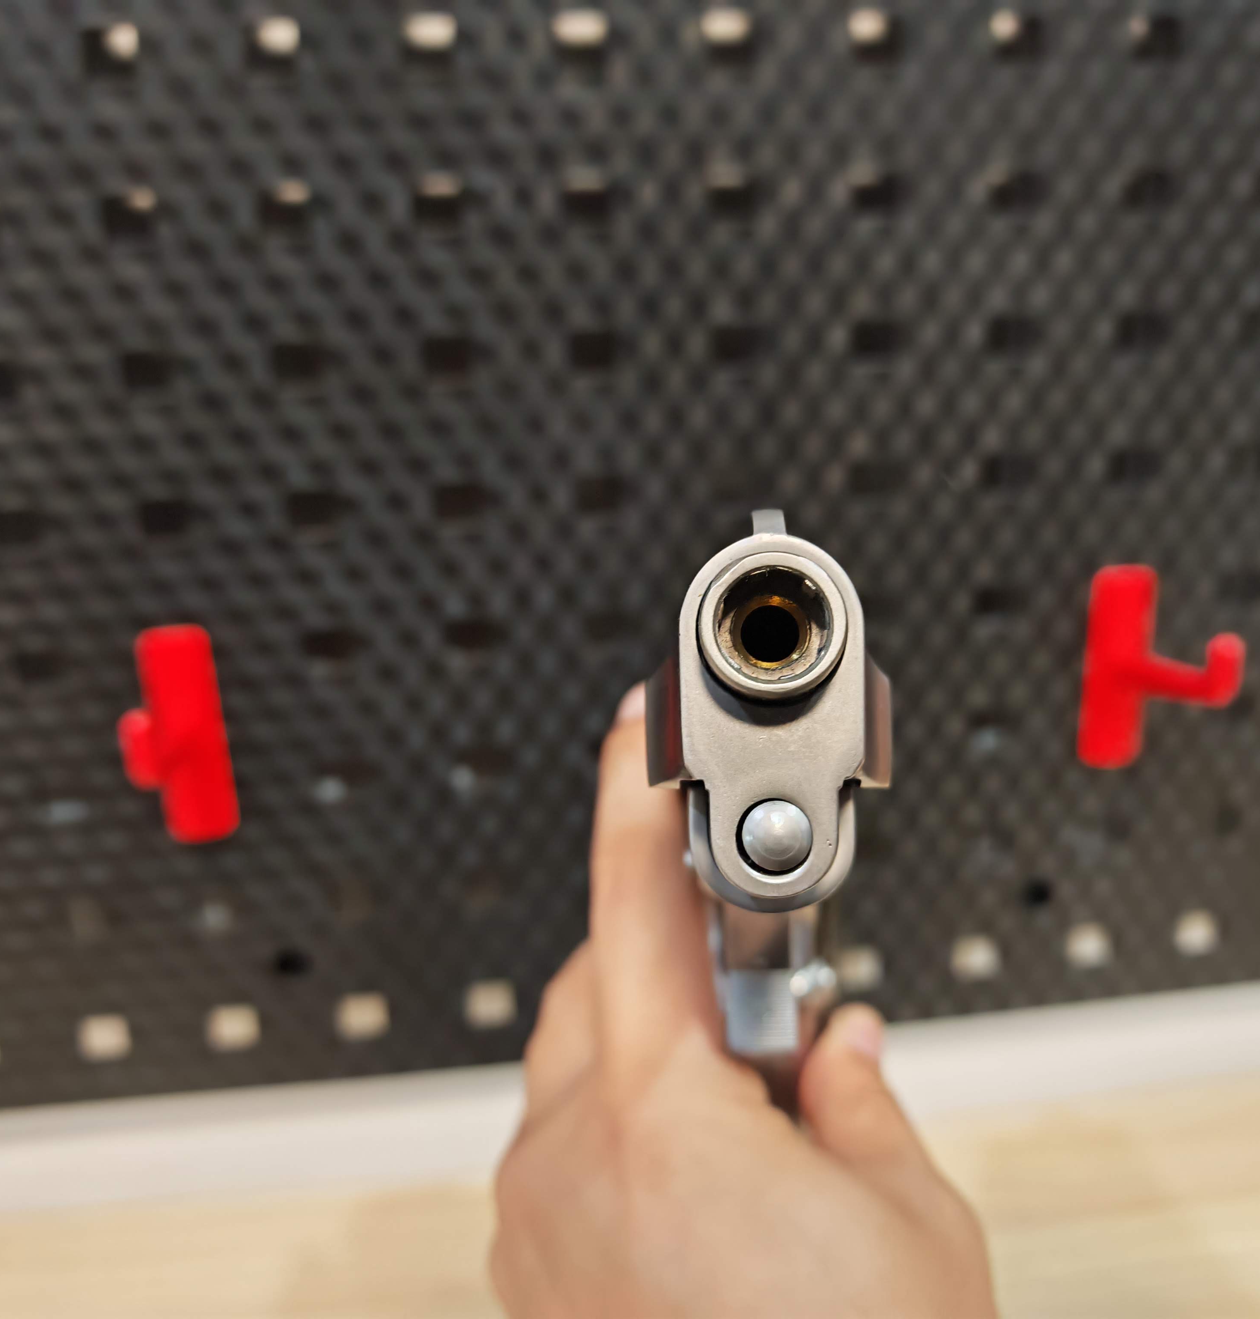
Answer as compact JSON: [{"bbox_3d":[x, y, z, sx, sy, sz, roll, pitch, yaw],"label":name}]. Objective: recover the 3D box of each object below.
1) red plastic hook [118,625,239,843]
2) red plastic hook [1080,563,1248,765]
[{"bbox_3d":[-0.116,0.027,0.308,0.019,0.061,0.056,-4,16,-6],"label":"red plastic hook"},{"bbox_3d":[0.145,0.010,0.336,0.019,0.061,0.056,-4,16,-6],"label":"red plastic hook"}]

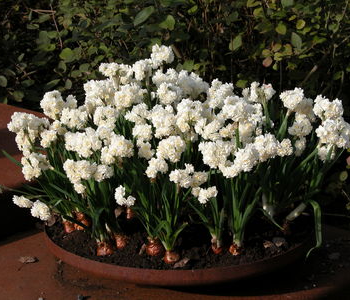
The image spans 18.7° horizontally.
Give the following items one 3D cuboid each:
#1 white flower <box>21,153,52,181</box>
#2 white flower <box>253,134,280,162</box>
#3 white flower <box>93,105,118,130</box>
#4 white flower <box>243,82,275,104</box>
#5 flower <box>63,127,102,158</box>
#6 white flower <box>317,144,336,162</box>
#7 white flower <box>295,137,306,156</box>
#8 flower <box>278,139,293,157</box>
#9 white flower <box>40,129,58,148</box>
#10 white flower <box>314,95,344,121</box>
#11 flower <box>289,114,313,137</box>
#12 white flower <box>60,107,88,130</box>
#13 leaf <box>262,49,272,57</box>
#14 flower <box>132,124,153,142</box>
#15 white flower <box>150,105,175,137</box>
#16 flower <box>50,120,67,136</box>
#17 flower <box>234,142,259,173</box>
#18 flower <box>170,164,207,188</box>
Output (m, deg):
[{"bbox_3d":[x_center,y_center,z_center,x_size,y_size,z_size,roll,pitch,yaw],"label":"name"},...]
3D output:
[{"bbox_3d":[-0.365,0.043,2.800,0.077,0.071,0.070,10,20,30],"label":"white flower"},{"bbox_3d":[0.228,-0.004,2.650,0.065,0.068,0.065,0,15,0],"label":"white flower"},{"bbox_3d":[-0.186,-0.090,2.850,0.062,0.062,0.063,3,17,10],"label":"white flower"},{"bbox_3d":[0.238,-0.159,3.000,0.088,0.060,0.068,-10,20,-30],"label":"white flower"},{"bbox_3d":[-0.241,-0.017,2.772,0.096,0.076,0.080,-2,16,-5],"label":"flower"},{"bbox_3d":[0.408,0.009,2.860,0.047,0.047,0.050,-6,18,-20],"label":"white flower"},{"bbox_3d":[0.332,-0.009,2.810,0.029,0.051,0.040,0,15,0],"label":"white flower"},{"bbox_3d":[0.285,-0.006,2.740,0.040,0.045,0.042,-5,18,-15],"label":"flower"},{"bbox_3d":[-0.338,-0.031,2.844,0.047,0.052,0.046,-2,16,-7],"label":"white flower"},{"bbox_3d":[0.407,-0.113,2.820,0.080,0.067,0.079,0,15,0],"label":"white flower"},{"bbox_3d":[0.334,-0.068,2.830,0.069,0.062,0.069,0,15,0],"label":"flower"},{"bbox_3d":[-0.282,-0.087,2.953,0.075,0.065,0.065,-2,16,-5],"label":"white flower"},{"bbox_3d":[0.293,-0.312,3.400,0.031,0.024,0.014,0,17,0],"label":"leaf"},{"bbox_3d":[-0.084,-0.043,2.740,0.057,0.045,0.053,0,15,0],"label":"flower"},{"bbox_3d":[-0.034,-0.077,2.868,0.068,0.089,0.073,-1,15,-1],"label":"white flower"},{"bbox_3d":[-0.315,-0.058,2.870,0.047,0.044,0.045,6,18,20],"label":"flower"},{"bbox_3d":[0.175,0.018,2.610,0.062,0.071,0.062,0,16,4],"label":"flower"},{"bbox_3d":[0.033,0.066,2.632,0.091,0.058,0.069,0,15,1],"label":"flower"}]

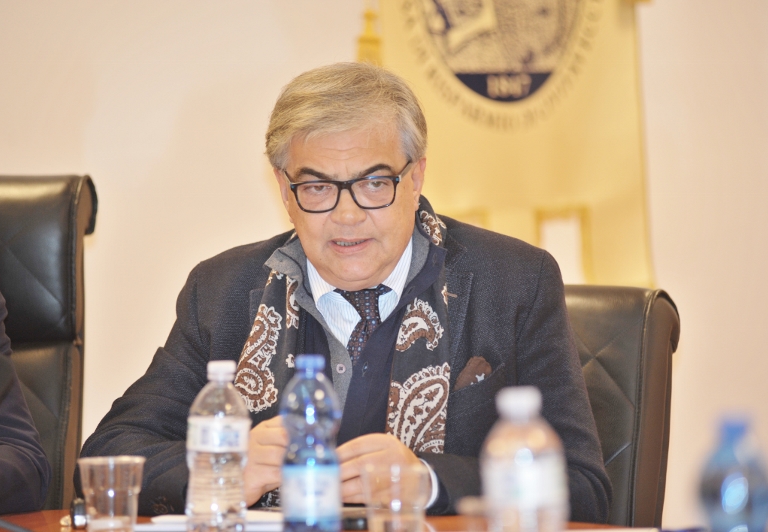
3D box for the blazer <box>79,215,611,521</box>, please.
[{"bbox_3d":[-0.048,0.205,4.630,0.650,0.560,0.480,0,-1,3],"label":"blazer"}]

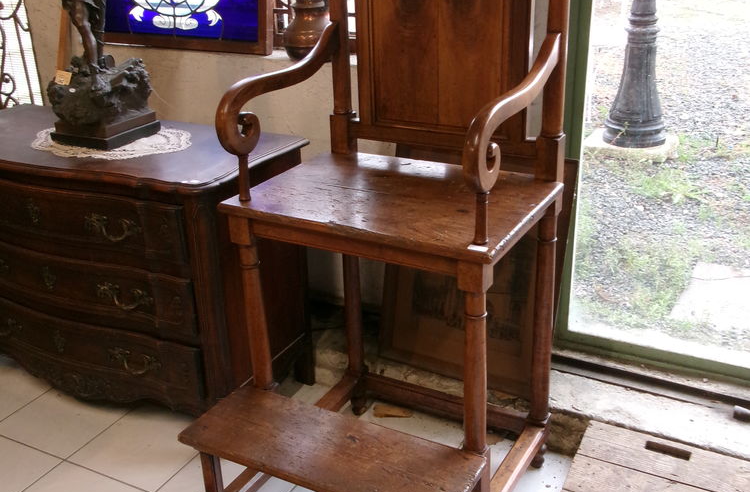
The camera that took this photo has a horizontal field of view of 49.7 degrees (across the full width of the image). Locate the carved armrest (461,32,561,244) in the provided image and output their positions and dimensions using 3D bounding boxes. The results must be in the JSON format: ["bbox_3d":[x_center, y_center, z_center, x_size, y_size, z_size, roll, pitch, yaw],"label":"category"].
[{"bbox_3d":[0.283,-0.220,1.641,0.035,0.346,0.446,11,27,28],"label":"carved armrest"}]

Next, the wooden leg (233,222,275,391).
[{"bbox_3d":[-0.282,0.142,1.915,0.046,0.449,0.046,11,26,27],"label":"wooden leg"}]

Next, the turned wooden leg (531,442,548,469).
[{"bbox_3d":[0.443,0.572,2.200,0.040,0.089,0.040,11,26,27],"label":"turned wooden leg"}]

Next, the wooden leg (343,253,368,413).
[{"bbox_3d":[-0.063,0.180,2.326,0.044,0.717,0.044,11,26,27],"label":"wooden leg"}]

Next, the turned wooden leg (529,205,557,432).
[{"bbox_3d":[0.423,0.196,2.038,0.044,0.613,0.044,11,26,27],"label":"turned wooden leg"}]

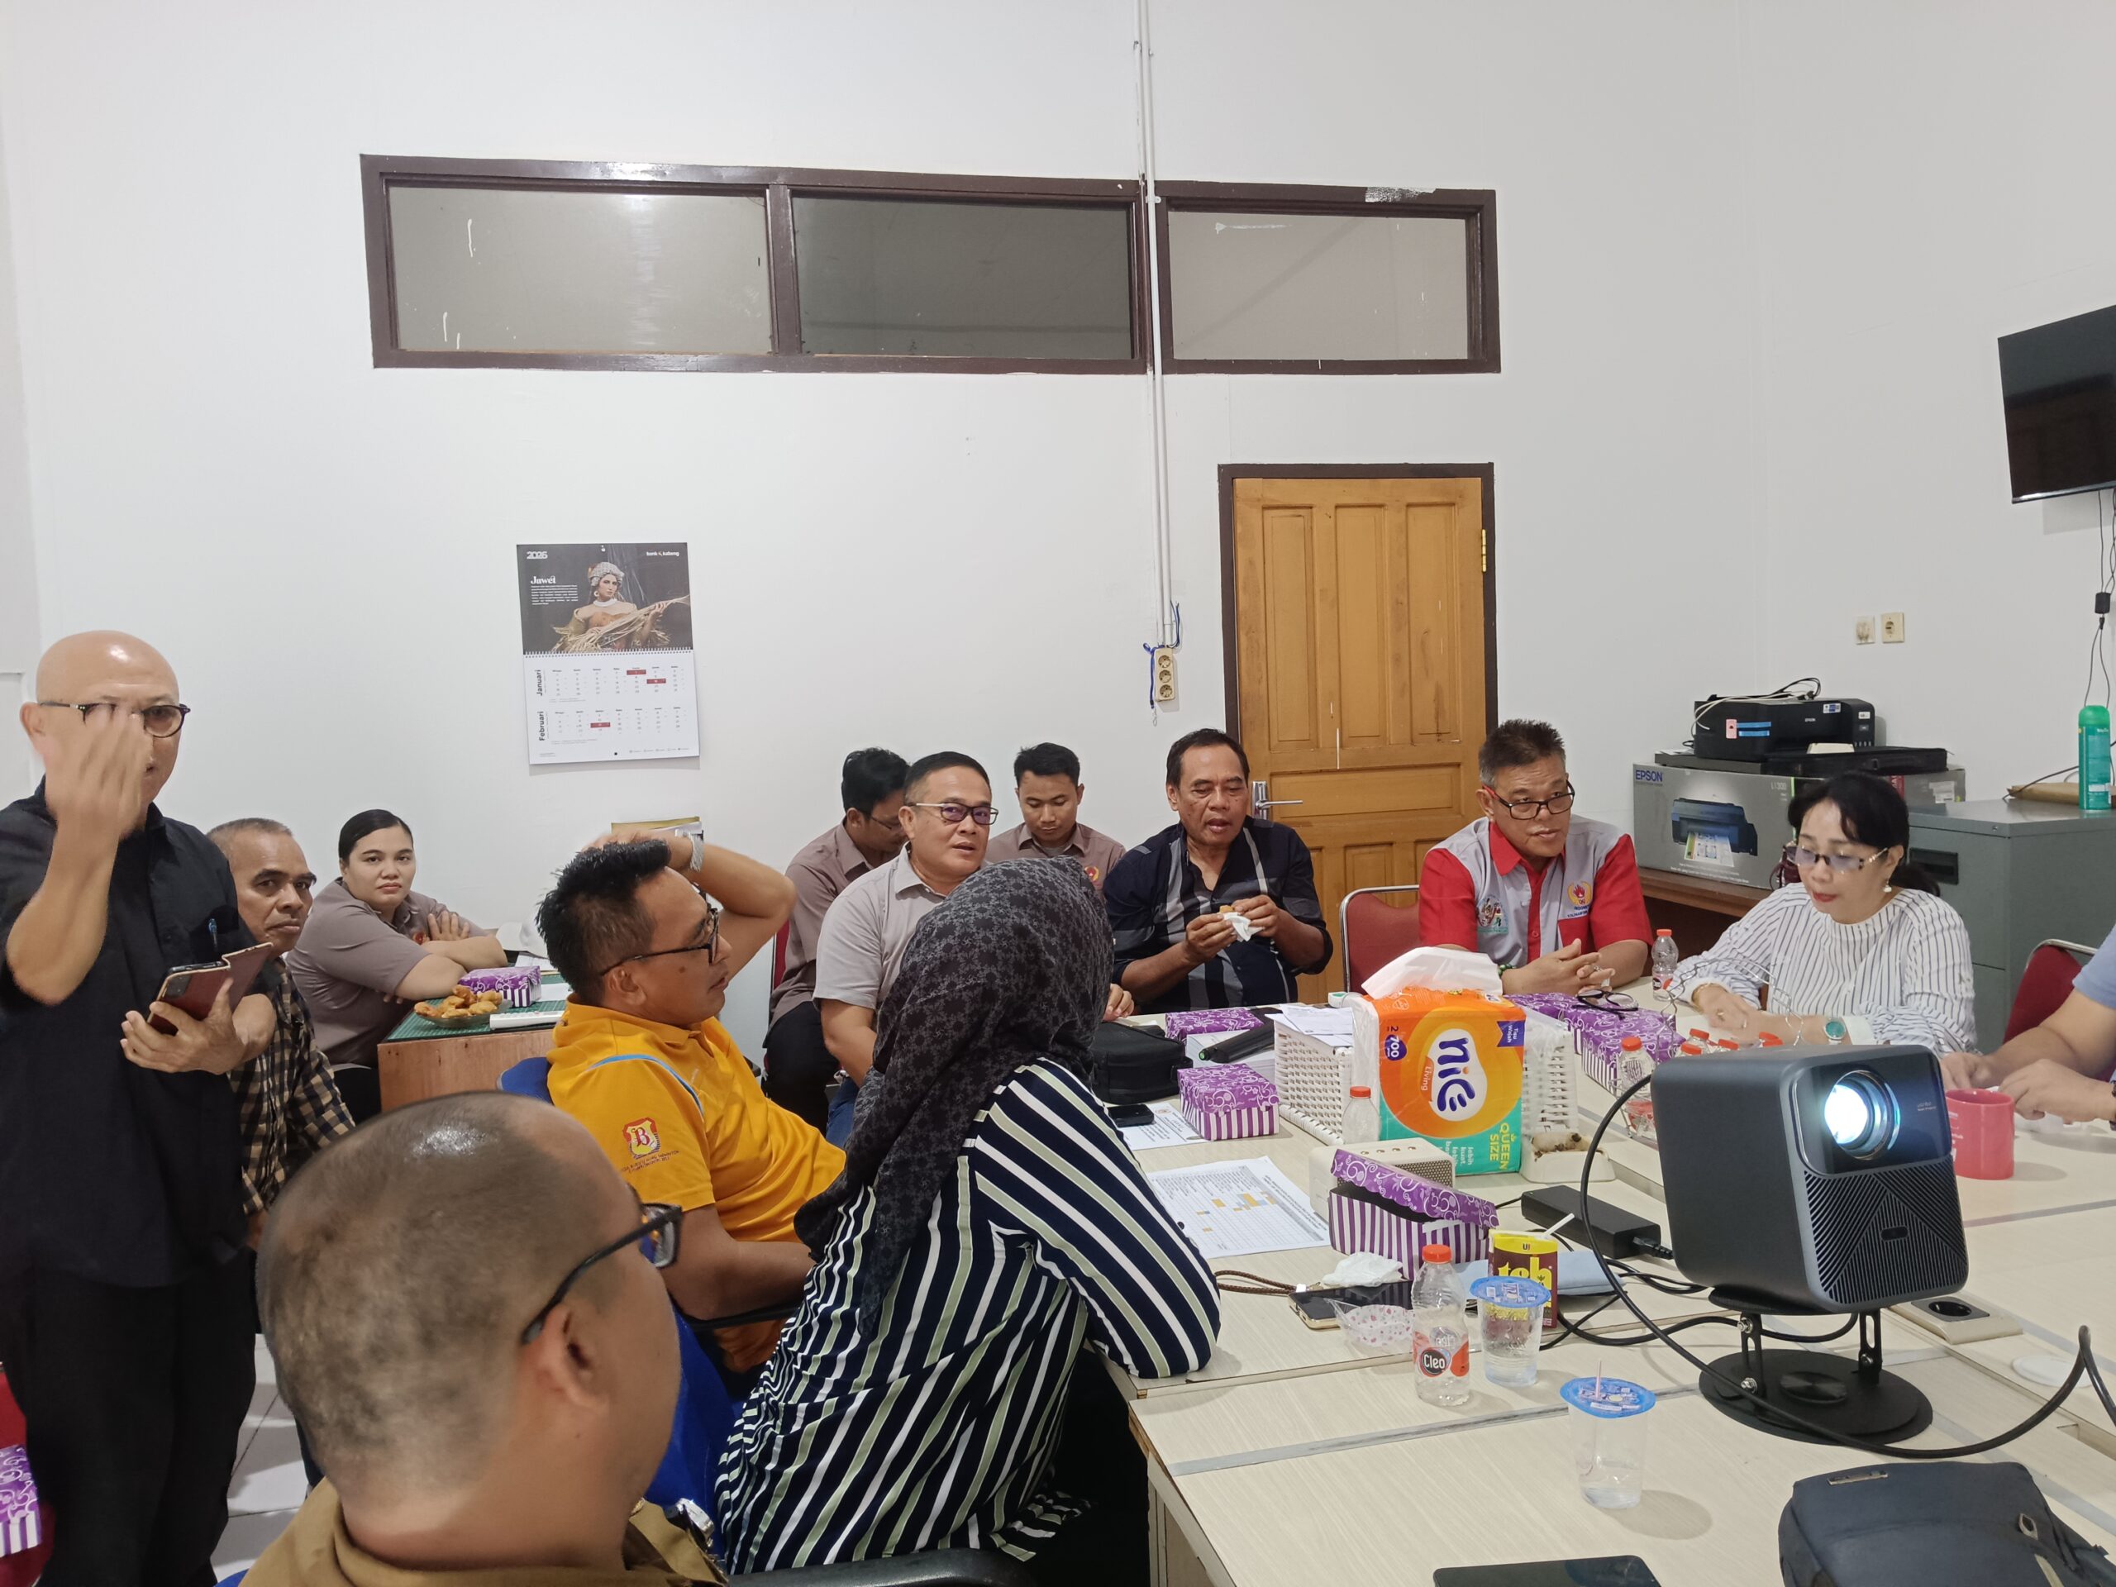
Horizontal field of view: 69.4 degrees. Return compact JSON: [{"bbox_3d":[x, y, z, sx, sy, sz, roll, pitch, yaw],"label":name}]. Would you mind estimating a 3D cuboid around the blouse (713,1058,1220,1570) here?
[{"bbox_3d":[-0.060,0.521,1.500,0.480,0.560,0.450,-5,5,-35],"label":"blouse"}]

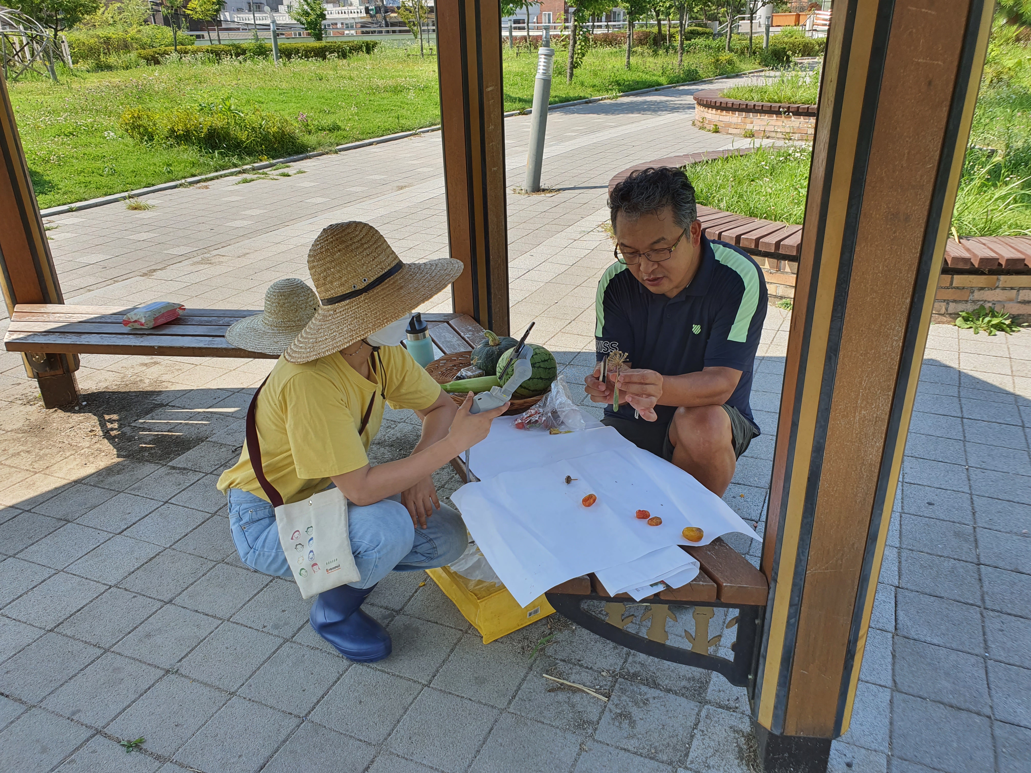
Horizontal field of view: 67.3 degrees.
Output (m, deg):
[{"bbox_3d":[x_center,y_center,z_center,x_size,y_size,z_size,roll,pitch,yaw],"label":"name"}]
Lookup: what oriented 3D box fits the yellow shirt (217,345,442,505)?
[{"bbox_3d":[-0.467,0.078,1.862,0.460,0.450,0.420,12,27,27],"label":"yellow shirt"}]

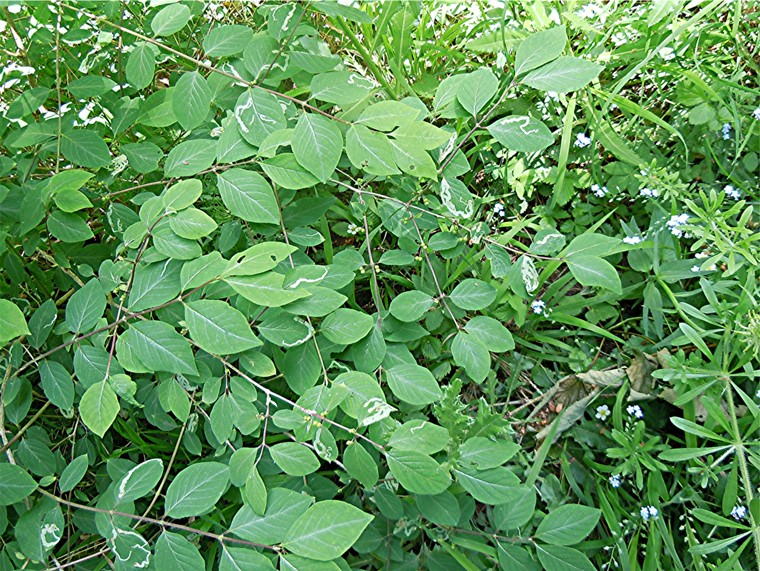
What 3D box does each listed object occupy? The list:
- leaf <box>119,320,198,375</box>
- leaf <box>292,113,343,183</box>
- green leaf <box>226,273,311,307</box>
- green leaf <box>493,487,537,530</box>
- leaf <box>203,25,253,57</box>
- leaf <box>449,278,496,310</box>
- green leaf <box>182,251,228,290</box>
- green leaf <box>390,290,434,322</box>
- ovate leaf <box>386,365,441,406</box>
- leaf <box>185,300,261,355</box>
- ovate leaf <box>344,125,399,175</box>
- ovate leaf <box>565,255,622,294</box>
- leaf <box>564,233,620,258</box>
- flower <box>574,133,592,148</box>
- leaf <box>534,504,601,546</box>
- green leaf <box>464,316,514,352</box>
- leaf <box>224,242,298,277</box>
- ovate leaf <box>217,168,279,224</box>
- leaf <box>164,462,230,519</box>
[{"bbox_3d":[-0.179,0.051,0.540,0.079,0.010,0.036,34,76,10],"label":"leaf"},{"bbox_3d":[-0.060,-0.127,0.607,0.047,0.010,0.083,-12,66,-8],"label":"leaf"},{"bbox_3d":[-0.104,0.004,0.610,0.085,0.012,0.033,9,50,8],"label":"green leaf"},{"bbox_3d":[0.121,0.200,0.590,0.031,0.010,0.049,41,71,17],"label":"green leaf"},{"bbox_3d":[-0.197,-0.316,0.850,0.069,0.012,0.043,-29,77,-7],"label":"leaf"},{"bbox_3d":[0.093,0.009,0.660,0.048,0.010,0.035,-6,65,-3],"label":"leaf"},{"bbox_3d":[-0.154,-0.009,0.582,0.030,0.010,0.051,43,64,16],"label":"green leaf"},{"bbox_3d":[0.034,0.023,0.720,0.050,0.012,0.037,-14,61,-8],"label":"green leaf"},{"bbox_3d":[0.032,0.097,0.642,0.060,0.011,0.039,23,67,7],"label":"ovate leaf"},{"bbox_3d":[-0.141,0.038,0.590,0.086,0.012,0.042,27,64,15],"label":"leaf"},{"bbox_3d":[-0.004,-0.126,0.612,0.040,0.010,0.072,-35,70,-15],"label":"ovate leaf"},{"bbox_3d":[0.236,-0.011,0.730,0.071,0.012,0.044,34,66,18],"label":"ovate leaf"},{"bbox_3d":[0.210,-0.036,0.650,0.064,0.010,0.038,-18,44,-11],"label":"leaf"},{"bbox_3d":[0.284,-0.202,0.920,0.025,0.018,0.022,0,48,0],"label":"flower"},{"bbox_3d":[0.188,0.240,0.660,0.074,0.012,0.033,-17,61,-9],"label":"leaf"},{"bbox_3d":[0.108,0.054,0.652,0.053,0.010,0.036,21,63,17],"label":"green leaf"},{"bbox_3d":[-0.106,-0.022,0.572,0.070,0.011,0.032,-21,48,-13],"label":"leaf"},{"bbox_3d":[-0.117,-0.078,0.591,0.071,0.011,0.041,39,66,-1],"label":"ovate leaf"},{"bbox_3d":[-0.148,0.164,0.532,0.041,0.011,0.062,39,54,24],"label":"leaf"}]

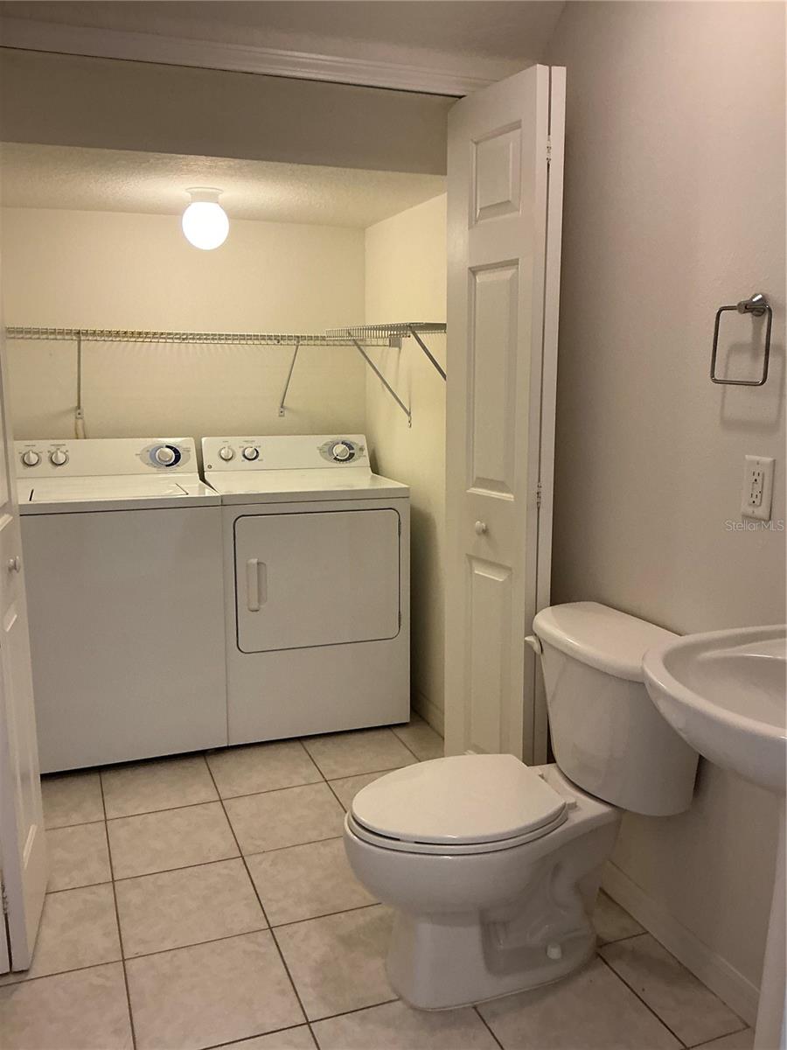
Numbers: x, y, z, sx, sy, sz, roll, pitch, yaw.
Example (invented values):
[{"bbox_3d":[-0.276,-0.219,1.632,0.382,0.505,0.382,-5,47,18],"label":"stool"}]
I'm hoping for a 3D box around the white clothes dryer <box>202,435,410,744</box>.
[{"bbox_3d":[-0.376,0.209,3.308,0.686,1.080,0.660,-3,10,-20],"label":"white clothes dryer"}]

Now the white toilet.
[{"bbox_3d":[0.241,0.612,1.861,0.705,0.750,0.440,-4,10,-21],"label":"white toilet"}]

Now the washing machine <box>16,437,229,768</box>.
[{"bbox_3d":[-1.025,0.248,3.078,0.686,1.080,0.660,-3,10,-20],"label":"washing machine"}]

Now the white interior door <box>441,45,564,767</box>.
[{"bbox_3d":[0.287,-0.114,2.331,0.120,2.000,0.385,-5,10,-26],"label":"white interior door"}]

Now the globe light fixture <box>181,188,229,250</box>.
[{"bbox_3d":[-0.625,-1.014,2.833,0.157,0.195,0.157,-4,10,-21],"label":"globe light fixture"}]

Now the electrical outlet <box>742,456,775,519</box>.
[{"bbox_3d":[0.692,-0.070,1.610,0.009,0.115,0.072,-4,10,-21],"label":"electrical outlet"}]

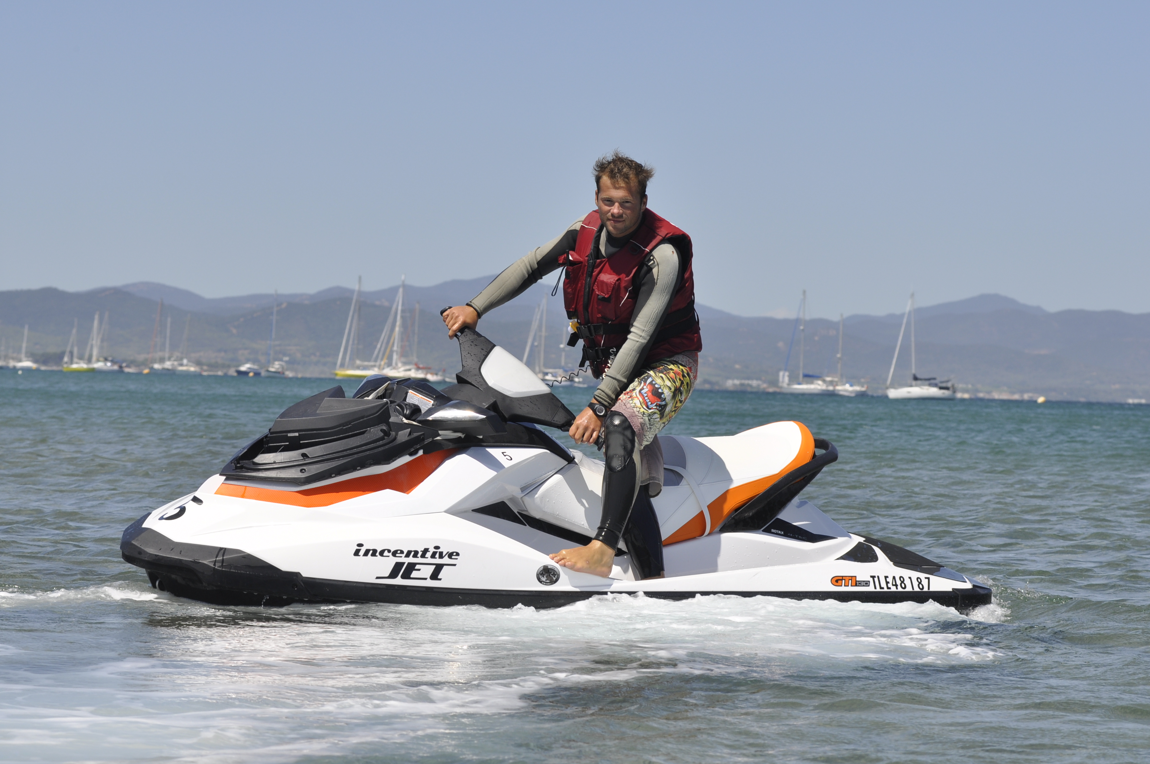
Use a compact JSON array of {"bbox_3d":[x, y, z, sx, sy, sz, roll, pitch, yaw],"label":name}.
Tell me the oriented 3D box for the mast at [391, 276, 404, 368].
[{"bbox_3d":[-36.891,-12.485,800.000,0.400,19.300,0.400,5,0,-10],"label":"mast"}]

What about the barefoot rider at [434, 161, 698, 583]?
[{"bbox_3d":[-0.011,-0.060,13.100,0.750,1.480,0.750,2,0,45],"label":"barefoot rider"}]

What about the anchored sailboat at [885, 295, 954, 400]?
[{"bbox_3d":[49.177,-5.052,545.000,10.200,15.300,3.400,2,0,-5],"label":"anchored sailboat"}]

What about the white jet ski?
[{"bbox_3d":[-0.110,0.370,13.350,3.300,1.150,1.220,2,6,-34],"label":"white jet ski"}]

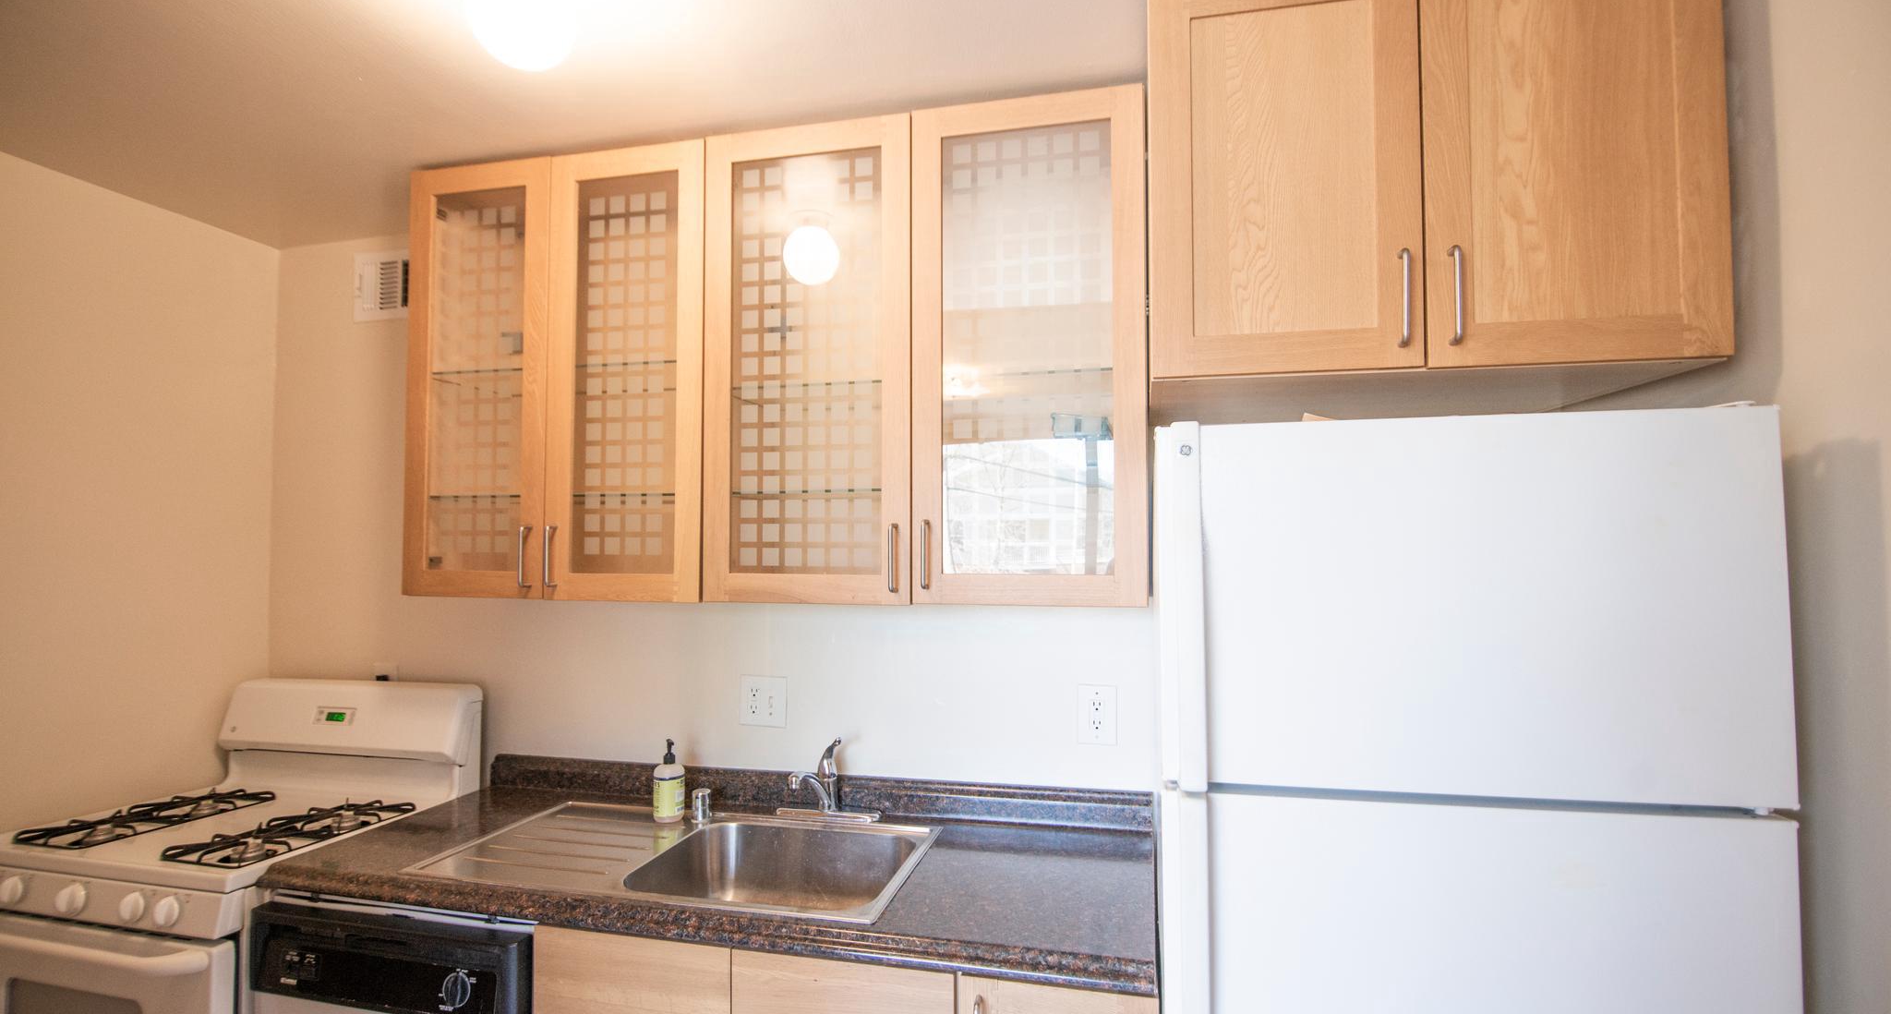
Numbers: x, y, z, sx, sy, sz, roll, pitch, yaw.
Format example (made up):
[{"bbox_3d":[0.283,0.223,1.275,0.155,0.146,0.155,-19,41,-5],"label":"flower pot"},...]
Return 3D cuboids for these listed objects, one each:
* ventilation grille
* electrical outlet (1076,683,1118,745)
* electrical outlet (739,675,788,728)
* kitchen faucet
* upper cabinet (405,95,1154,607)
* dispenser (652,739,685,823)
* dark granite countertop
[{"bbox_3d":[-1.571,-0.624,2.365,0.248,0.203,0.017,-1,-2,13],"label":"ventilation grille"},{"bbox_3d":[0.342,0.470,1.893,0.086,0.131,0.010,-1,-2,13],"label":"electrical outlet"},{"bbox_3d":[-0.450,0.481,2.073,0.124,0.123,0.010,-1,-2,13],"label":"electrical outlet"},{"bbox_3d":[-0.287,0.623,1.865,0.252,0.173,0.220,-1,-2,13],"label":"kitchen faucet"},{"bbox_3d":[-0.403,-0.292,1.924,1.676,0.990,0.334,-1,-2,13],"label":"upper cabinet"},{"bbox_3d":[-0.637,0.623,1.934,0.076,0.175,0.076,1,-2,-32],"label":"dispenser"},{"bbox_3d":[-0.435,0.683,1.736,1.677,0.109,0.645,-1,-2,13],"label":"dark granite countertop"}]

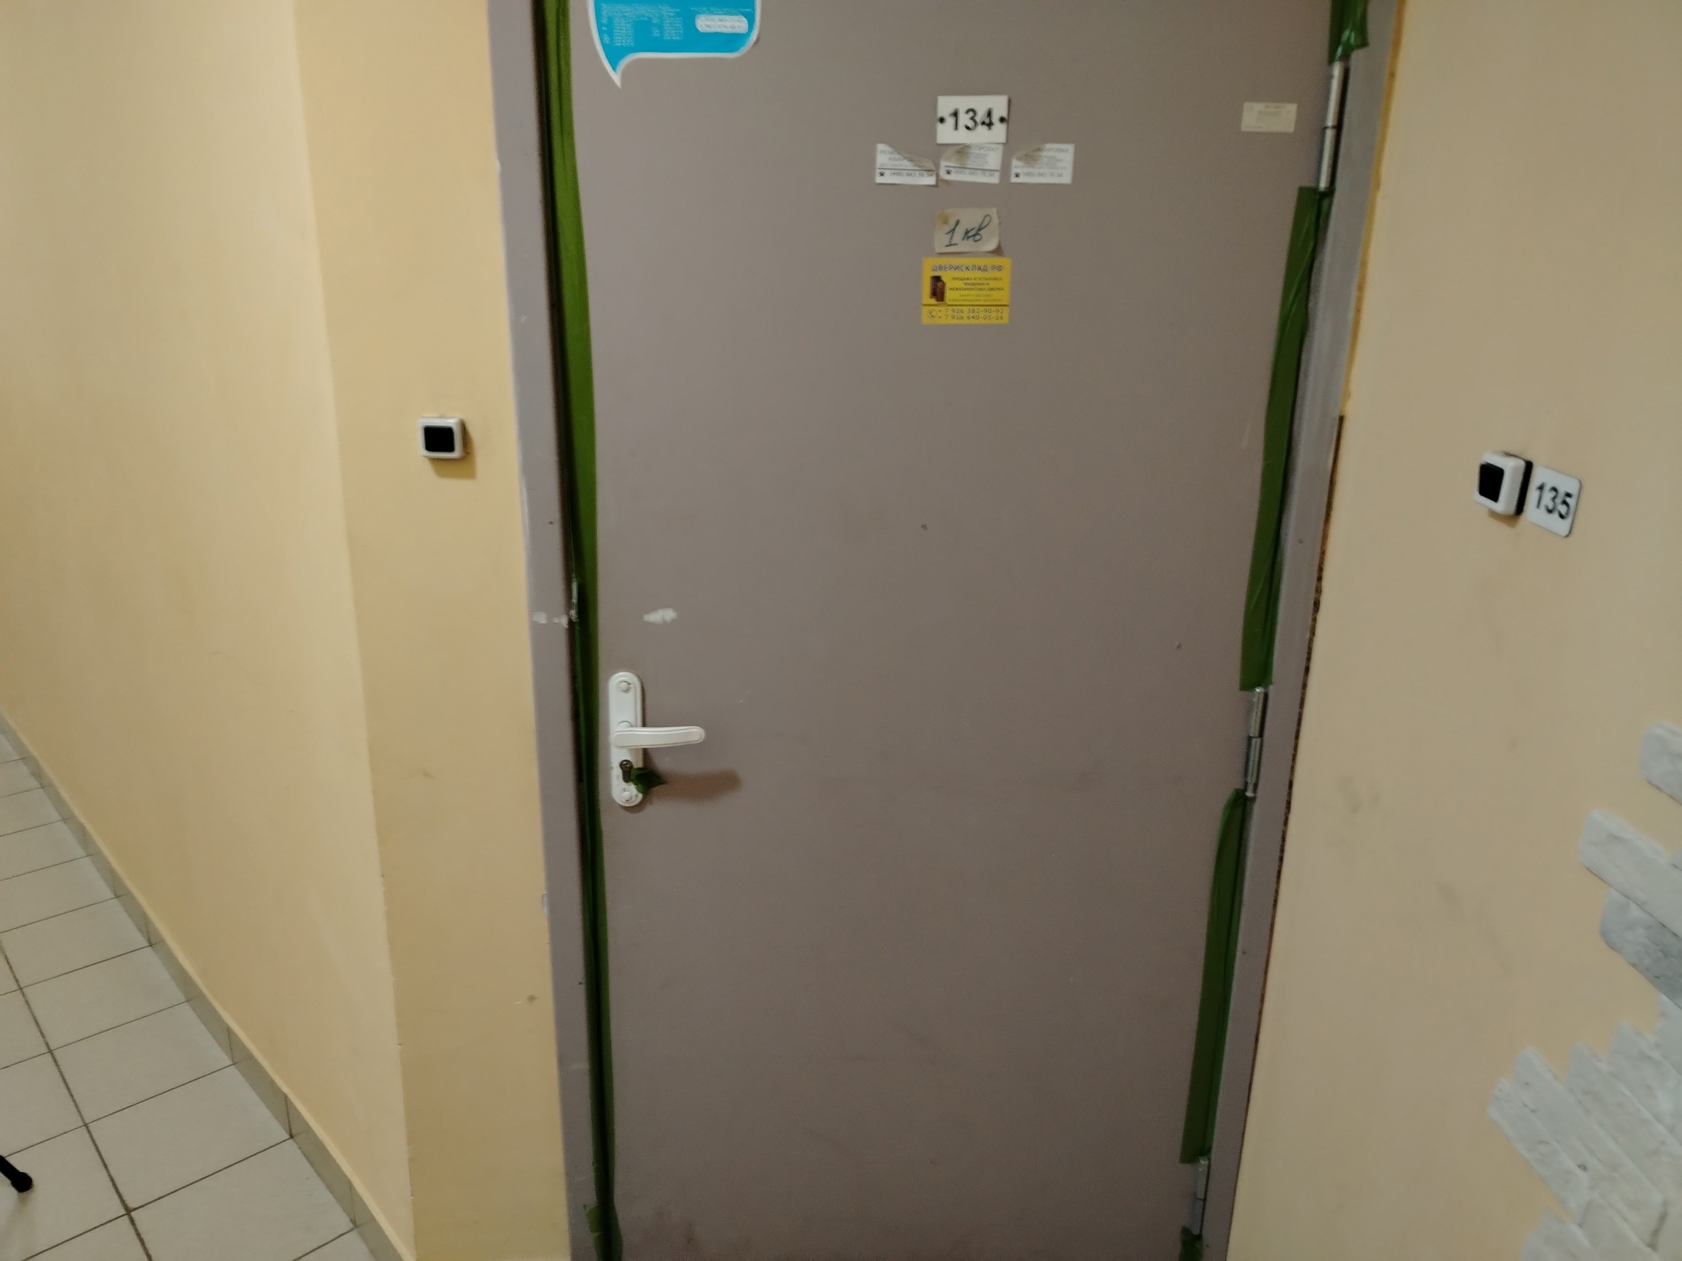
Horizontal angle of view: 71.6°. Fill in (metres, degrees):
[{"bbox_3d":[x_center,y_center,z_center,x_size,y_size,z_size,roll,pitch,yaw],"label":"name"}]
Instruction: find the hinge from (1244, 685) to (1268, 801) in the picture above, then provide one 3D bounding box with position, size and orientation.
[{"bbox_3d":[0.556,0.150,1.568,0.020,0.154,0.020,0,17,-3],"label":"hinge"}]

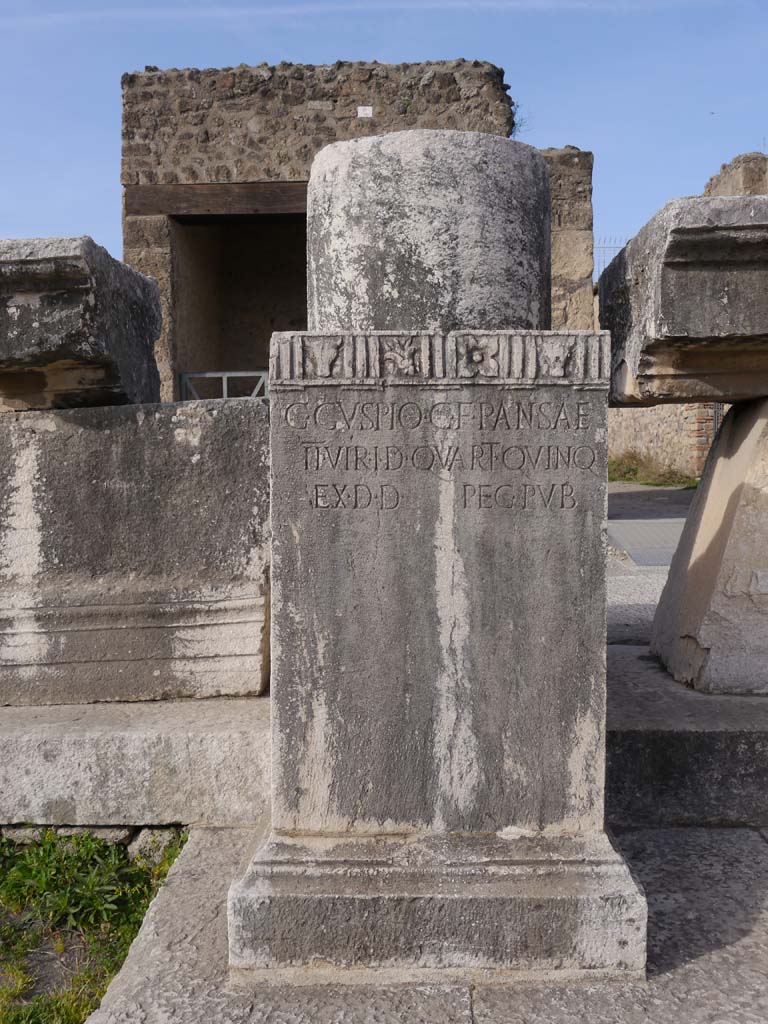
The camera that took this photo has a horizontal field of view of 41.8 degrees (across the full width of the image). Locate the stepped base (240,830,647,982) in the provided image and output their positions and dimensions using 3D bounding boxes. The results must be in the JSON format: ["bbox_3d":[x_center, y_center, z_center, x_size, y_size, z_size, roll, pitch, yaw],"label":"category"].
[{"bbox_3d":[0.117,0.791,2.456,0.855,0.275,0.803,0,4,1],"label":"stepped base"}]

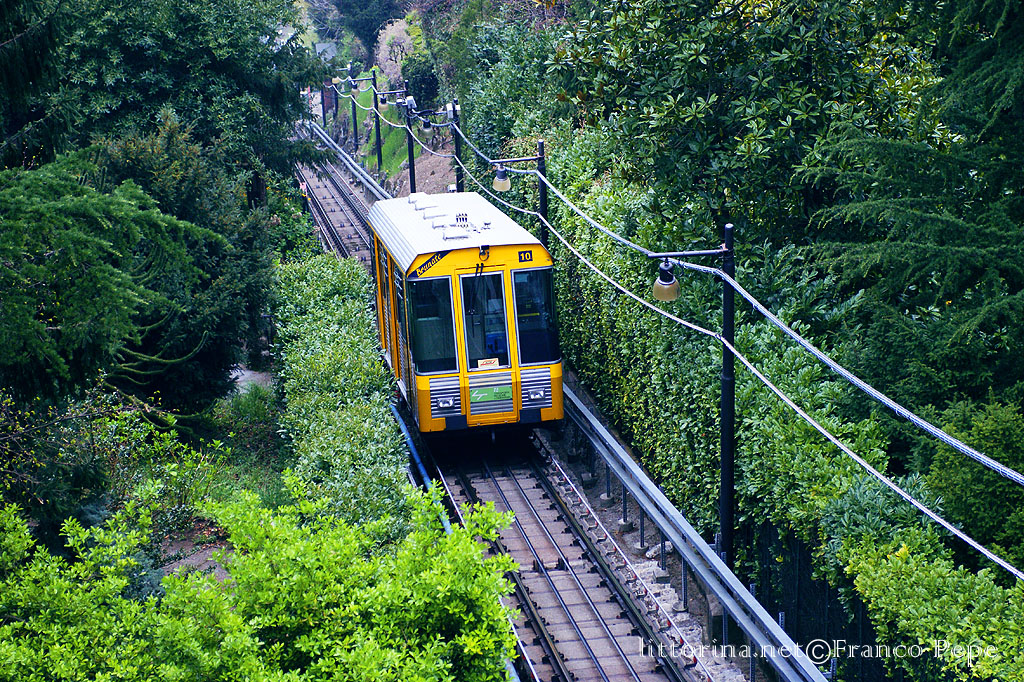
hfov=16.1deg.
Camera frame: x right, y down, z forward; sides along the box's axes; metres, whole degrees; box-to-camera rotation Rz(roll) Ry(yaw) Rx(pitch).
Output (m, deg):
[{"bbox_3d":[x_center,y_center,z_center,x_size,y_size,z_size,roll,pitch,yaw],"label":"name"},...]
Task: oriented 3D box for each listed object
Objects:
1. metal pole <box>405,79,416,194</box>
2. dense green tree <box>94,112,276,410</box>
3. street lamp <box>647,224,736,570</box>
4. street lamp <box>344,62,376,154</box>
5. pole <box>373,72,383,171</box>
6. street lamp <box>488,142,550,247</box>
[{"bbox_3d":[-2.964,-5.627,105.461,0.140,4.400,0.140,-5,31,-4],"label":"metal pole"},{"bbox_3d":[-6.420,-1.563,71.000,3.700,6.500,3.700,-5,31,-4],"label":"dense green tree"},{"bbox_3d":[2.059,0.746,40.868,0.970,4.600,0.310,-5,31,-4],"label":"street lamp"},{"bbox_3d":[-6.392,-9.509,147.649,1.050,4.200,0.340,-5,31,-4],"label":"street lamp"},{"bbox_3d":[-4.797,-7.693,128.493,0.140,4.200,0.140,-5,31,-4],"label":"pole"},{"bbox_3d":[0.171,-1.423,62.413,0.970,4.500,0.320,-5,31,-4],"label":"street lamp"}]

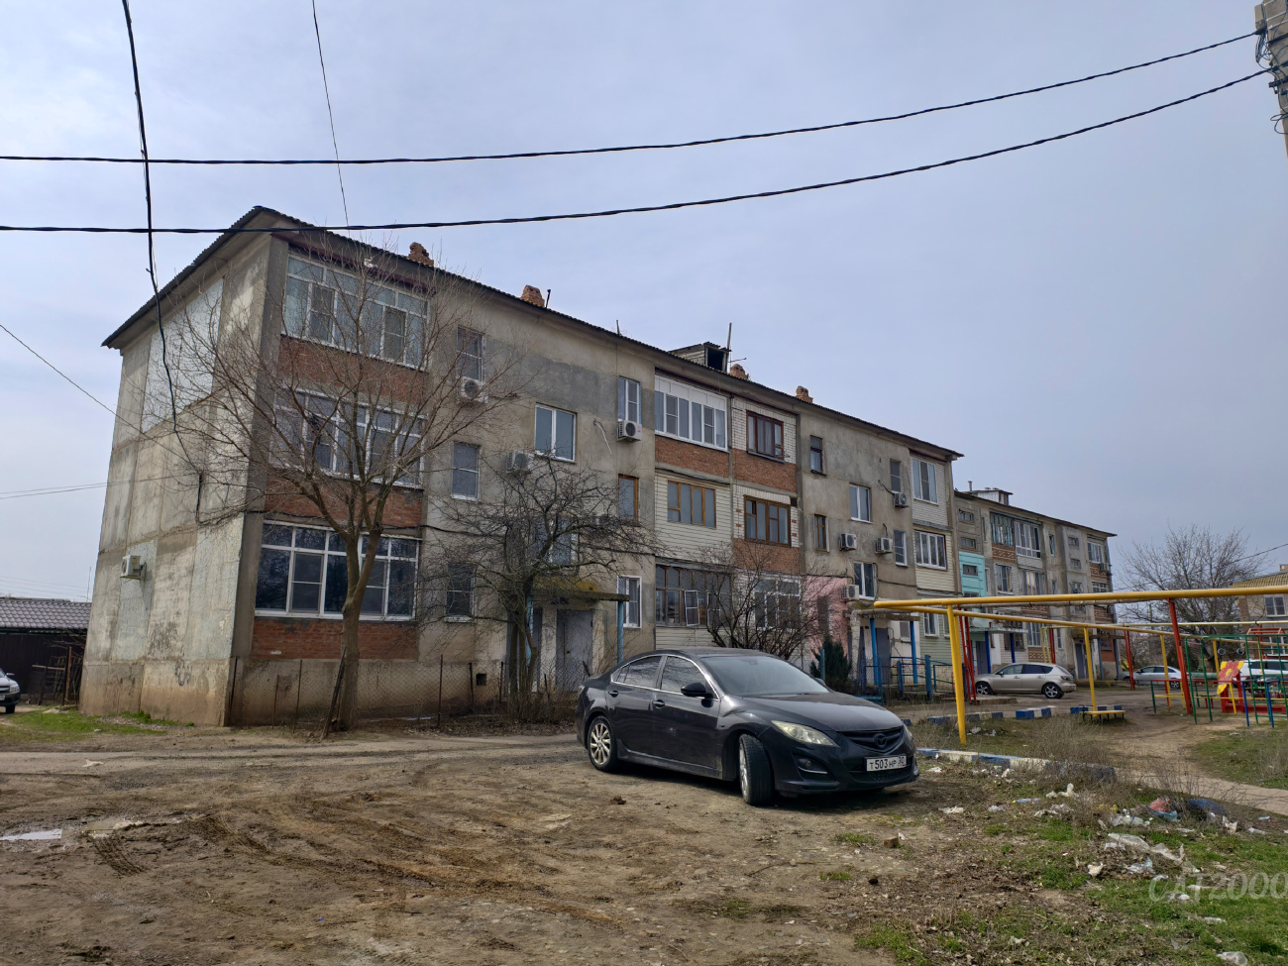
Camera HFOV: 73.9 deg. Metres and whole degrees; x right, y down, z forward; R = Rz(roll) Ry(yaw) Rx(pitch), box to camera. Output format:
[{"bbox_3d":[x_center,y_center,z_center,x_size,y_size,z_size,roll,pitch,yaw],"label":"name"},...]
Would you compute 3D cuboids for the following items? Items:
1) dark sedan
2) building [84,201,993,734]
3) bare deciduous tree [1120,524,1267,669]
[{"bbox_3d":[0.944,2.677,9.886,1.810,1.440,4.750,7,-12,-33],"label":"dark sedan"},{"bbox_3d":[-0.391,2.289,32.974,11.430,11.550,33.990,-11,-16,43],"label":"building"},{"bbox_3d":[41.199,8.767,64.000,9.800,11.300,9.600,-7,-13,32],"label":"bare deciduous tree"}]

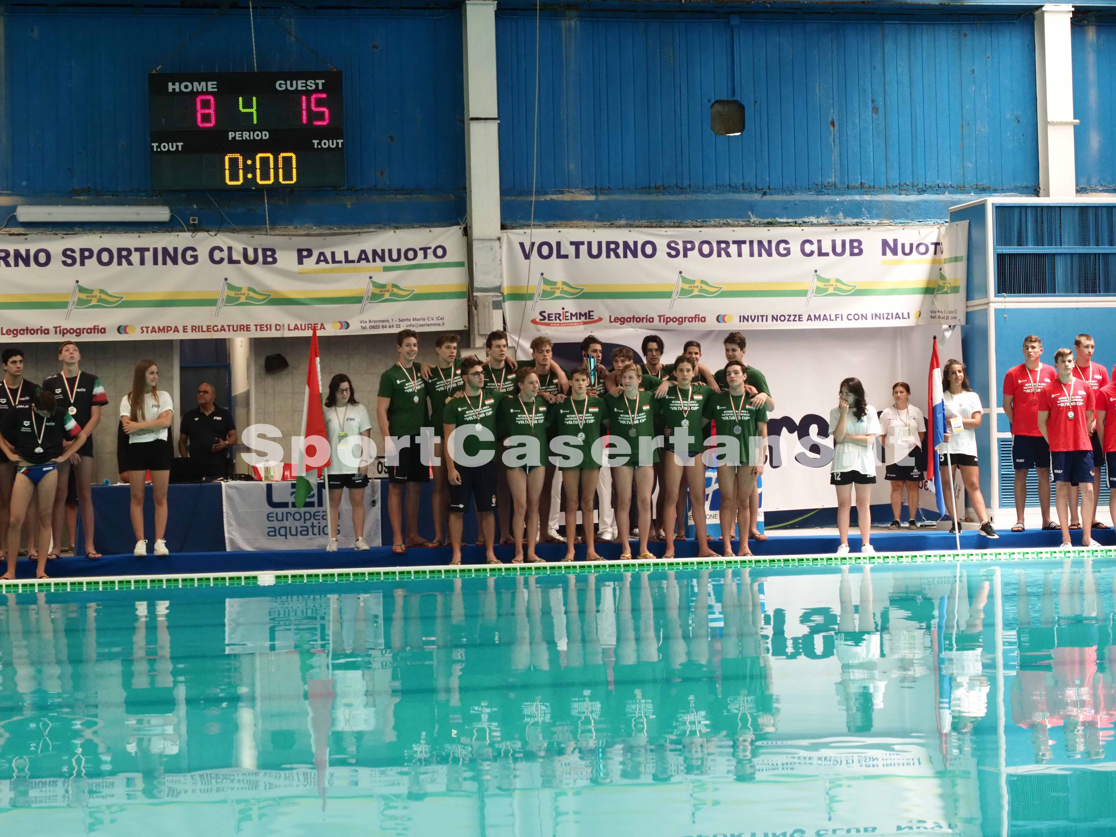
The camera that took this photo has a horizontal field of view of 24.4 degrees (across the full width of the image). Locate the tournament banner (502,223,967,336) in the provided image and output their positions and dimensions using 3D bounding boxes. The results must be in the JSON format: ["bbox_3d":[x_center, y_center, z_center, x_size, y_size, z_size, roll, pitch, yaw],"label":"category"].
[{"bbox_3d":[1.918,-1.515,27.524,4.940,1.140,0.750,-1,-1,-11],"label":"tournament banner"}]

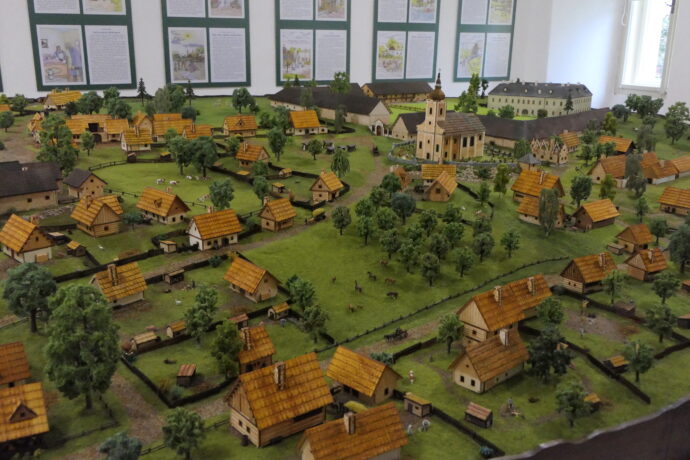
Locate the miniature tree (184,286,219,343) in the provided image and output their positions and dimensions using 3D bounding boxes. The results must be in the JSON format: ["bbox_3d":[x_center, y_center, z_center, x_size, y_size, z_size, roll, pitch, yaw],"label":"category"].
[{"bbox_3d":[-0.295,0.177,1.281,0.068,0.121,0.064,-3,18,-14],"label":"miniature tree"}]

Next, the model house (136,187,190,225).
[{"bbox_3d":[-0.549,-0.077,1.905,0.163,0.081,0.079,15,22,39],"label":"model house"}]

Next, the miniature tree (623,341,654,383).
[{"bbox_3d":[0.476,0.214,1.023,0.051,0.073,0.051,1,19,0],"label":"miniature tree"}]

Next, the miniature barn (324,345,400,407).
[{"bbox_3d":[0.029,0.223,1.002,0.095,0.052,0.073,16,23,39],"label":"miniature barn"}]

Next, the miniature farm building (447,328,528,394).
[{"bbox_3d":[0.258,0.222,1.113,0.139,0.078,0.066,-14,23,-39],"label":"miniature farm building"}]

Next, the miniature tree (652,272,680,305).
[{"bbox_3d":[0.663,0.122,1.304,0.057,0.067,0.057,1,19,0],"label":"miniature tree"}]

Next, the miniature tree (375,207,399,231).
[{"bbox_3d":[0.123,-0.025,1.874,0.071,0.086,0.071,1,17,0],"label":"miniature tree"}]

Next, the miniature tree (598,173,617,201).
[{"bbox_3d":[0.957,-0.151,2.306,0.066,0.098,0.066,1,17,0],"label":"miniature tree"}]

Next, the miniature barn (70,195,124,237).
[{"bbox_3d":[-0.728,-0.050,1.888,0.131,0.096,0.128,16,23,40],"label":"miniature barn"}]

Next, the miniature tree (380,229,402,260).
[{"bbox_3d":[0.108,0.035,1.470,0.048,0.072,0.048,1,19,0],"label":"miniature tree"}]

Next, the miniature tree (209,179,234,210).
[{"bbox_3d":[-0.454,-0.131,2.330,0.088,0.115,0.088,1,17,0],"label":"miniature tree"}]

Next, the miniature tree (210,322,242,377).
[{"bbox_3d":[-0.217,0.222,1.158,0.057,0.112,0.054,-2,18,-11],"label":"miniature tree"}]

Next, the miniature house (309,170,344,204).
[{"bbox_3d":[-0.074,-0.173,2.533,0.092,0.104,0.129,7,18,19],"label":"miniature house"}]

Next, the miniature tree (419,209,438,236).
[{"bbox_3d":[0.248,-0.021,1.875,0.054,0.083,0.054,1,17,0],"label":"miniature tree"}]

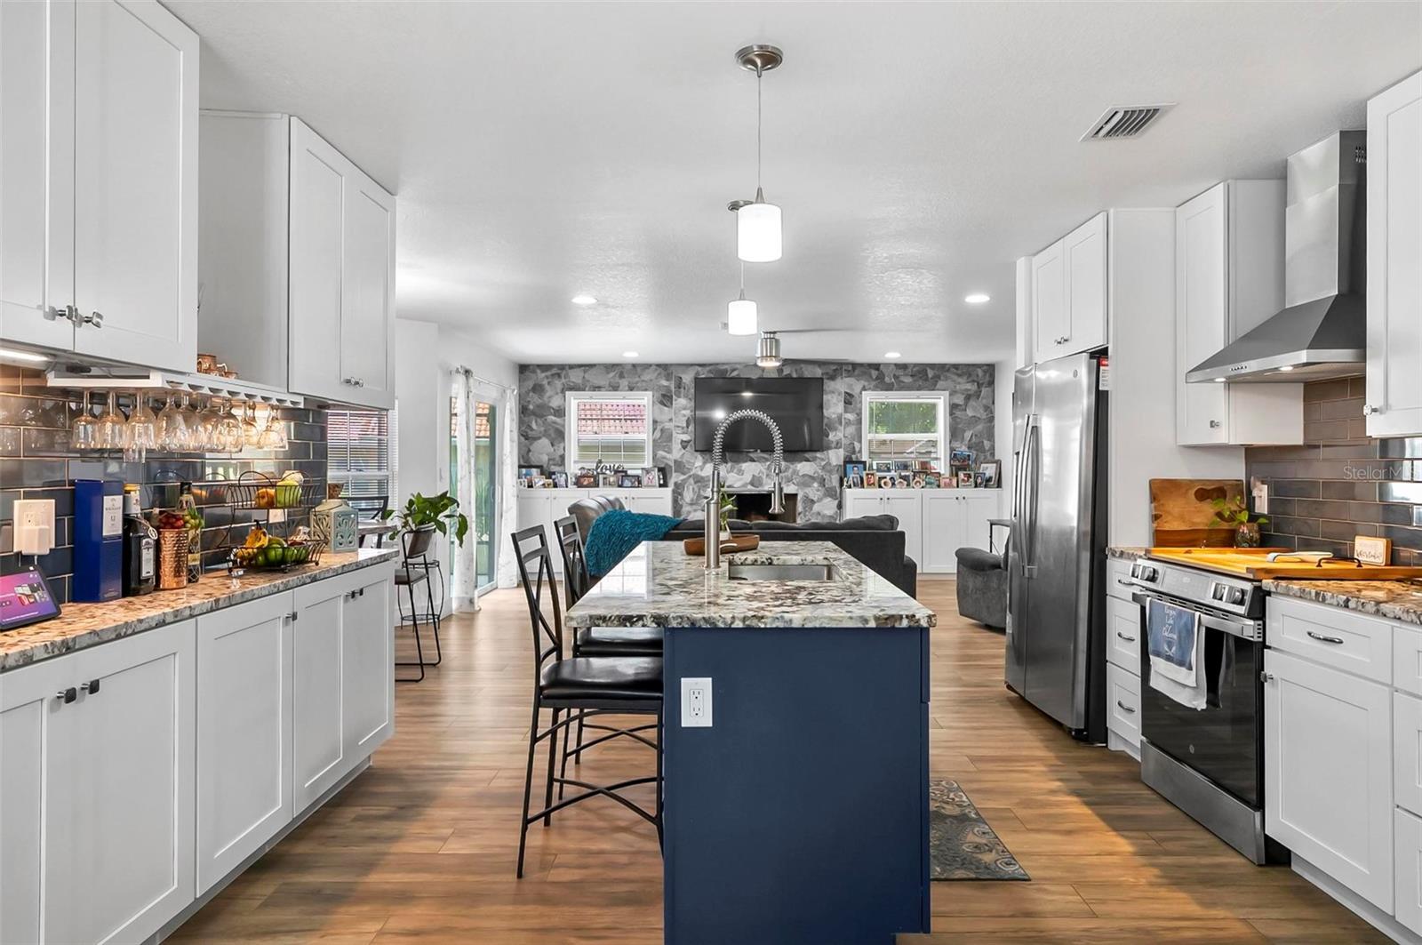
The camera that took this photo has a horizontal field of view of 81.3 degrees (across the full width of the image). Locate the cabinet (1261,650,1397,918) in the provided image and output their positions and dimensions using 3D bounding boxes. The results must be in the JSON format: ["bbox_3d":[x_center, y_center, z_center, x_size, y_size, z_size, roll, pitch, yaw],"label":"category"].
[{"bbox_3d":[2.089,0.862,2.414,0.609,0.599,0.487,0,0,0],"label":"cabinet"}]

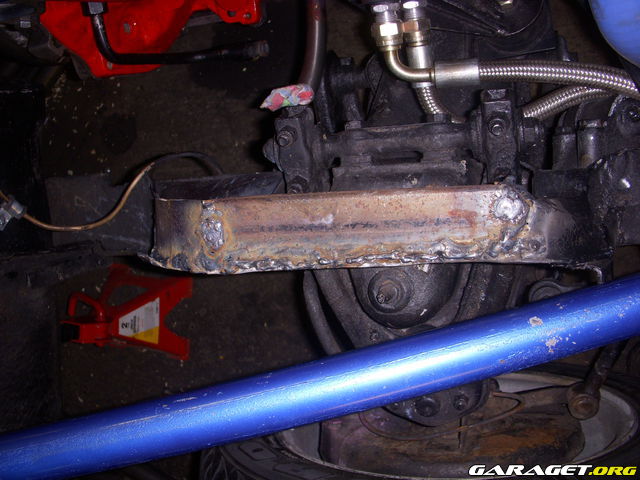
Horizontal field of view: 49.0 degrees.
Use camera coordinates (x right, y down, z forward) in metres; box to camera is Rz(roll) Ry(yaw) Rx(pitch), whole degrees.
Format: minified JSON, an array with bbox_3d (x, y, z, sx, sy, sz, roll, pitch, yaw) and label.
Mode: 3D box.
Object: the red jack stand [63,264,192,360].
[{"bbox_3d":[-0.373,0.146,1.267,0.182,0.280,0.168,5,91,13],"label":"red jack stand"}]

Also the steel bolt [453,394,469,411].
[{"bbox_3d":[0.162,0.187,0.810,0.017,0.016,0.017,2,111,5],"label":"steel bolt"}]

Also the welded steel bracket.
[{"bbox_3d":[0.047,-0.011,0.765,0.490,0.070,0.085,-1,90,13],"label":"welded steel bracket"}]

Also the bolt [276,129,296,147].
[{"bbox_3d":[-0.040,-0.122,0.840,0.021,0.020,0.021,2,111,5],"label":"bolt"}]

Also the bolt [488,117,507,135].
[{"bbox_3d":[0.205,-0.131,0.810,0.020,0.020,0.020,2,111,5],"label":"bolt"}]

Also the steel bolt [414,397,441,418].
[{"bbox_3d":[0.124,0.192,0.810,0.026,0.016,0.027,2,111,5],"label":"steel bolt"}]

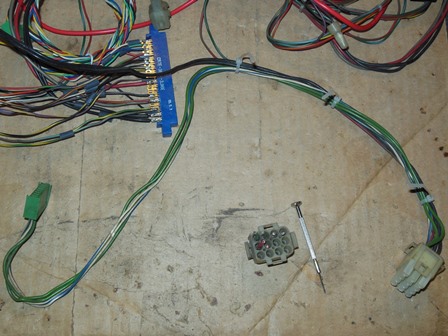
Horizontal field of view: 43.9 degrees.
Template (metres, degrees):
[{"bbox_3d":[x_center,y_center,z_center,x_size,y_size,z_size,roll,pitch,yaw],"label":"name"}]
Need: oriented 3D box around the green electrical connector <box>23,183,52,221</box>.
[{"bbox_3d":[-0.137,0.025,0.410,0.010,0.026,0.018,14,105,-5],"label":"green electrical connector"}]

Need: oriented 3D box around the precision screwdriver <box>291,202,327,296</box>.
[{"bbox_3d":[0.065,0.060,0.416,0.008,0.008,0.069,-15,76,-4],"label":"precision screwdriver"}]

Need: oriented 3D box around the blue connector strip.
[{"bbox_3d":[-0.052,-0.069,0.447,0.021,0.010,0.096,-8,76,-2],"label":"blue connector strip"}]

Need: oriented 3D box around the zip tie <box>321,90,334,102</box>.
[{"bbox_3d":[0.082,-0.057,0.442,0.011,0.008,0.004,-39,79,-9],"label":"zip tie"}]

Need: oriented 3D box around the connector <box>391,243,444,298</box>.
[{"bbox_3d":[0.137,0.073,0.398,0.029,0.028,0.027,44,73,10],"label":"connector"}]

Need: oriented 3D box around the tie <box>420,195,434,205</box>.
[{"bbox_3d":[0.154,0.024,0.421,0.011,0.008,0.004,-25,77,-6],"label":"tie"}]

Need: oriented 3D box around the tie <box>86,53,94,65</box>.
[{"bbox_3d":[-0.107,-0.087,0.444,0.005,0.010,0.010,-3,76,-1],"label":"tie"}]

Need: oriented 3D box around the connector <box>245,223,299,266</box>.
[{"bbox_3d":[0.035,0.057,0.405,0.035,0.027,0.029,-12,76,-3],"label":"connector"}]

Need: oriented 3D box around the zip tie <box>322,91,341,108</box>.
[{"bbox_3d":[0.088,-0.052,0.441,0.004,0.008,0.011,27,77,7],"label":"zip tie"}]

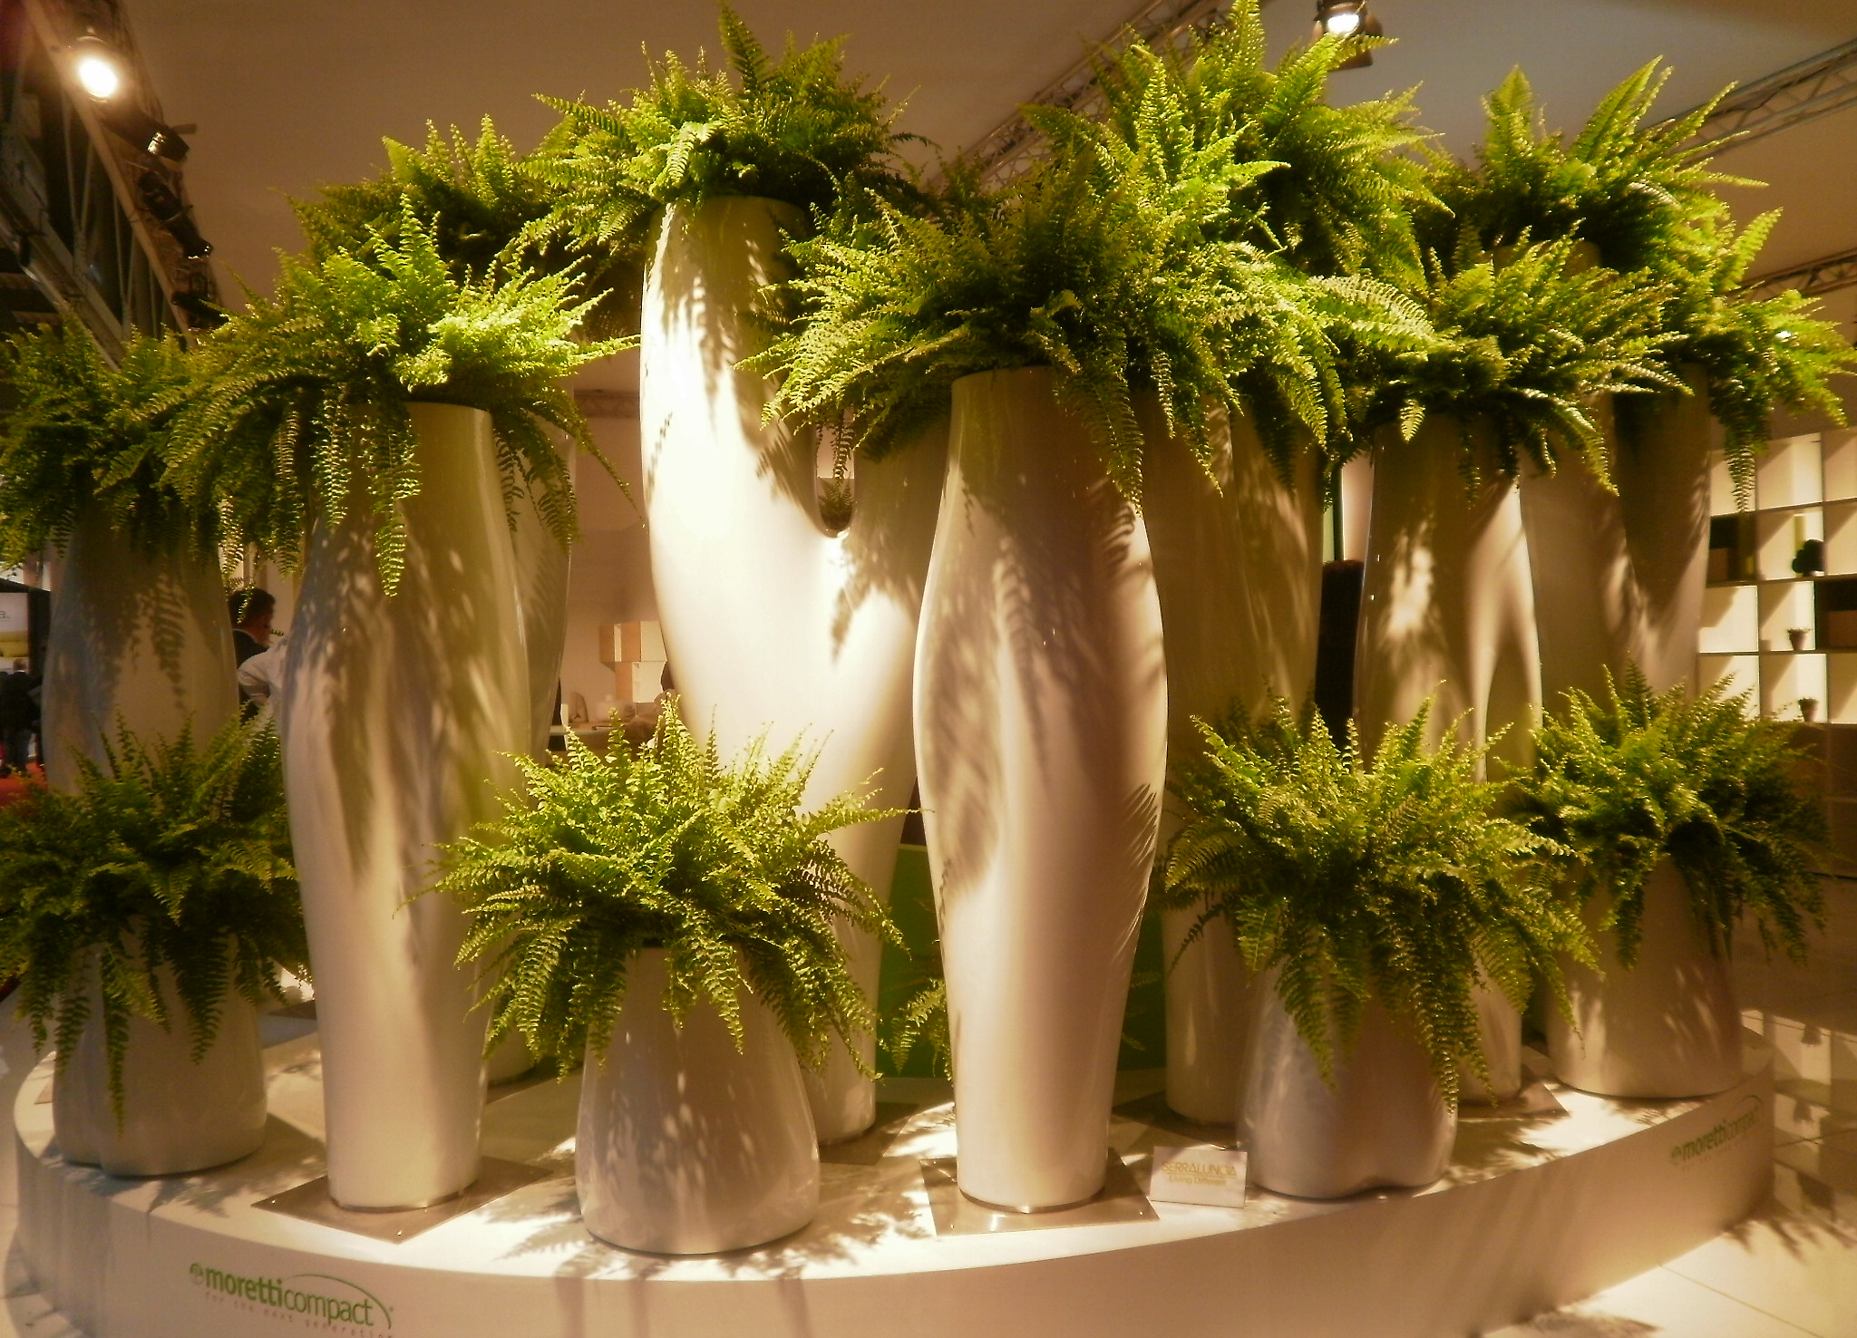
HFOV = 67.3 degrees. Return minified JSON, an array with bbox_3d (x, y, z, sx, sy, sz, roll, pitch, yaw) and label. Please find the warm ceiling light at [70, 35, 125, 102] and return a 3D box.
[{"bbox_3d":[-3.690,-2.670,6.200,0.250,0.290,0.300,-1,22,-39],"label":"warm ceiling light"}]

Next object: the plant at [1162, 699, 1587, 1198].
[{"bbox_3d":[0.862,0.508,2.702,0.800,0.900,0.800,-1,0,0],"label":"plant"}]

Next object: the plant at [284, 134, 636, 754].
[{"bbox_3d":[-1.136,-0.176,3.479,0.920,2.360,0.920,-1,0,0],"label":"plant"}]

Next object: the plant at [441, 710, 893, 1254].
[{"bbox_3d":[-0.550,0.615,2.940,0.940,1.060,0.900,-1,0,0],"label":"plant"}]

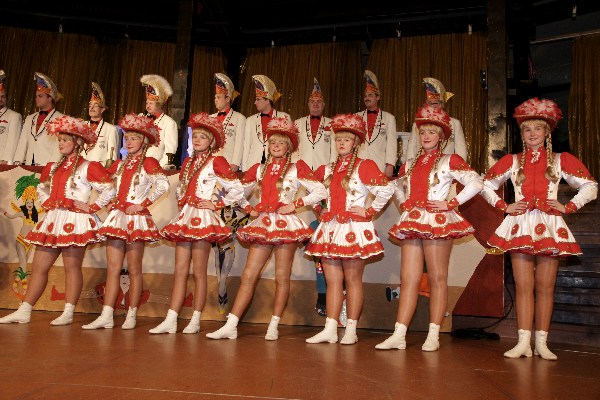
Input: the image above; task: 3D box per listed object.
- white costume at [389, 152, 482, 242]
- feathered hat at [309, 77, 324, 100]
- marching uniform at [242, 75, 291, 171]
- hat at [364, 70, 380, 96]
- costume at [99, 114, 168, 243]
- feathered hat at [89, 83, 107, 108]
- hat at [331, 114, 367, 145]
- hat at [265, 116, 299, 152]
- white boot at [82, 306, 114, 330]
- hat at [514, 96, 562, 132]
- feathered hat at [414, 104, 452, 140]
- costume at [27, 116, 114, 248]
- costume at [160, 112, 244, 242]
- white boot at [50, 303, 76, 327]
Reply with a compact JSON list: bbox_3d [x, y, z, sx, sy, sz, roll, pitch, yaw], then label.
[{"bbox_3d":[0.950,-0.035,3.530,0.660,0.620,0.460,0,0,34],"label":"white costume"},{"bbox_3d":[0.156,-1.048,4.720,0.160,0.230,0.260,0,-3,6],"label":"feathered hat"},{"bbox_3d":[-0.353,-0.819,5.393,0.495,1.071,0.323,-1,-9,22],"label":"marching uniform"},{"bbox_3d":[0.781,-1.248,5.373,0.172,0.268,0.232,-3,-10,33],"label":"hat"},{"bbox_3d":[-1.349,-0.178,4.050,0.620,1.020,0.480,0,0,24],"label":"costume"},{"bbox_3d":[-2.060,-1.066,5.100,0.170,0.250,0.270,0,-5,3],"label":"feathered hat"},{"bbox_3d":[0.364,-0.514,3.697,0.263,0.192,0.313,-1,-9,20],"label":"hat"},{"bbox_3d":[-0.138,-0.487,3.720,0.260,0.210,0.290,0,-13,22],"label":"hat"},{"bbox_3d":[-1.514,0.890,3.757,0.237,0.172,0.091,6,-9,-23],"label":"white boot"},{"bbox_3d":[1.629,-0.583,3.424,0.293,0.192,0.323,-3,-10,32],"label":"hat"},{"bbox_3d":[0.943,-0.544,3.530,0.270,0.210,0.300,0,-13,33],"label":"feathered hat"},{"bbox_3d":[-1.804,-0.122,3.990,0.646,1.020,0.444,1,-9,12],"label":"costume"},{"bbox_3d":[-0.760,-0.179,3.900,0.640,1.000,0.480,0,0,25],"label":"costume"},{"bbox_3d":[-1.853,0.892,3.909,0.091,0.172,0.237,-3,-10,31],"label":"white boot"}]

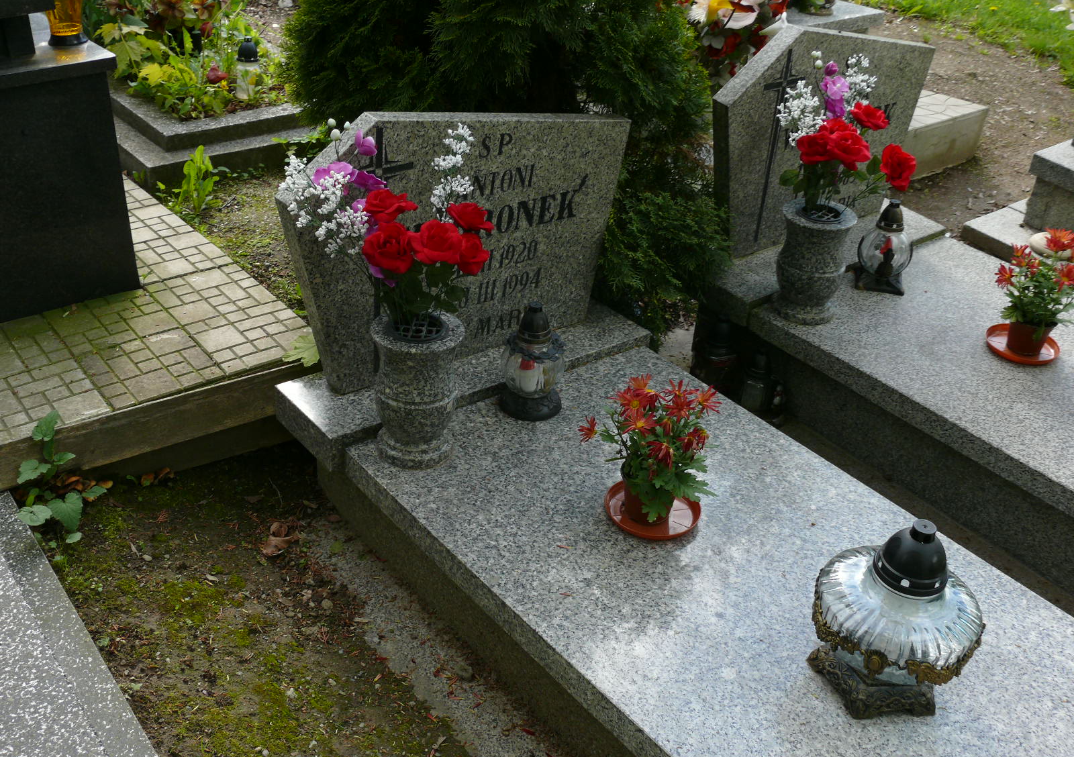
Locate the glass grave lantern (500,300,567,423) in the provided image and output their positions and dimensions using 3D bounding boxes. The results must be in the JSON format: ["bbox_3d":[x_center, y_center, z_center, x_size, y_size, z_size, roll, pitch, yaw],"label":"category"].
[{"bbox_3d":[-0.003,-0.043,2.099,0.128,0.221,0.128,4,31,-3],"label":"glass grave lantern"}]

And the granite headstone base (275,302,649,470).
[{"bbox_3d":[-0.131,-0.014,2.382,0.870,0.073,0.213,-19,41,-38],"label":"granite headstone base"}]

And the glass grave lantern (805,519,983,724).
[{"bbox_3d":[0.500,0.323,1.512,0.235,0.298,0.235,-6,33,-18],"label":"glass grave lantern"}]

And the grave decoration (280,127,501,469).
[{"bbox_3d":[-0.245,-0.126,1.829,0.345,0.599,0.305,-19,39,-35],"label":"grave decoration"}]

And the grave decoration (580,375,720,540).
[{"bbox_3d":[0.190,0.130,1.839,0.226,0.232,0.215,4,31,-3],"label":"grave decoration"}]

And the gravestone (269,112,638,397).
[{"bbox_3d":[-0.130,-0.283,2.113,0.785,0.525,0.051,-19,39,-35],"label":"gravestone"}]

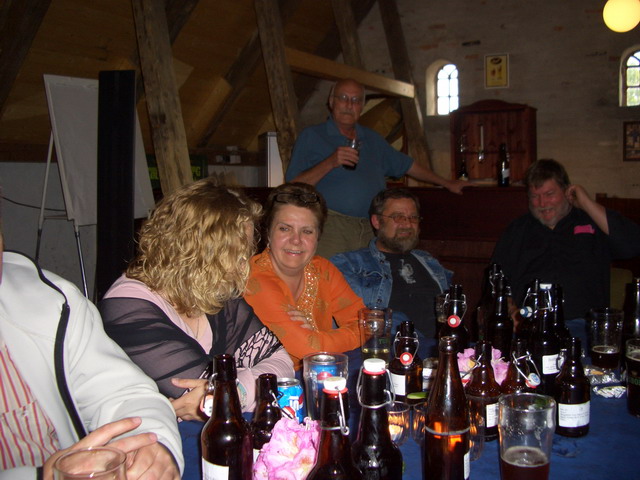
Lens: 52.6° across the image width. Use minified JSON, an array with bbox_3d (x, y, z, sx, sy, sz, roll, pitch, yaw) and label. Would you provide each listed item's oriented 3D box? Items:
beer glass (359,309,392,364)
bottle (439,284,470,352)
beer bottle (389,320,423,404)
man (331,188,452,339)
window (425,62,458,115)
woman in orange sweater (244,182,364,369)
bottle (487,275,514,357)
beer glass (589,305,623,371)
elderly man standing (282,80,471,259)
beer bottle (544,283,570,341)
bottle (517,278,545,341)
[{"bbox_3d":[0.141,0.266,1.640,0.088,0.152,0.088,0,4,0],"label":"beer glass"},{"bbox_3d":[0.313,0.230,1.501,0.072,0.243,0.072,0,4,0],"label":"bottle"},{"bbox_3d":[0.186,0.269,1.401,0.072,0.180,0.072,0,4,0],"label":"beer bottle"},{"bbox_3d":[0.382,0.421,2.399,0.560,1.225,0.750,-3,5,-37],"label":"man"},{"bbox_3d":[1.269,-1.557,6.650,0.360,0.580,0.200,2,4,25],"label":"window"},{"bbox_3d":[-0.013,0.458,1.808,0.540,1.235,0.720,-2,4,-23],"label":"woman in orange sweater"},{"bbox_3d":[0.471,0.216,1.689,0.071,0.245,0.071,0,4,0],"label":"bottle"},{"bbox_3d":[0.732,0.264,1.661,0.088,0.153,0.088,0,4,0],"label":"beer glass"},{"bbox_3d":[0.307,0.092,3.235,0.900,1.765,0.450,0,4,-6],"label":"elderly man standing"},{"bbox_3d":[0.609,0.225,1.671,0.071,0.231,0.071,0,4,0],"label":"beer bottle"},{"bbox_3d":[0.562,0.220,1.701,0.071,0.235,0.071,0,4,0],"label":"bottle"}]

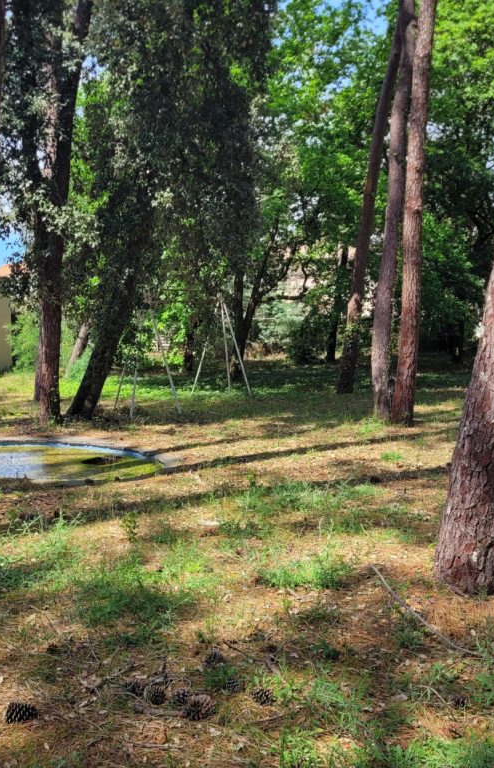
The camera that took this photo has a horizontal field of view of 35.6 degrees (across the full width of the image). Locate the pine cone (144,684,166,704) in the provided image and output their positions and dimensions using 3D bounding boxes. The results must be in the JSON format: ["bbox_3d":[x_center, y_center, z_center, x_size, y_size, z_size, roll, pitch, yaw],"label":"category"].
[{"bbox_3d":[-0.365,1.234,3.066,0.095,0.088,0.115,-1,5,-7],"label":"pine cone"}]

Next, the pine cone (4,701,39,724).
[{"bbox_3d":[-0.858,1.250,2.927,0.132,0.085,0.092,-1,5,-8],"label":"pine cone"}]

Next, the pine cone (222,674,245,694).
[{"bbox_3d":[-0.055,1.227,3.141,0.098,0.085,0.105,0,5,-1],"label":"pine cone"}]

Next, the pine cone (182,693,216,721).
[{"bbox_3d":[-0.186,1.239,2.954,0.128,0.098,0.115,-1,5,-10],"label":"pine cone"}]

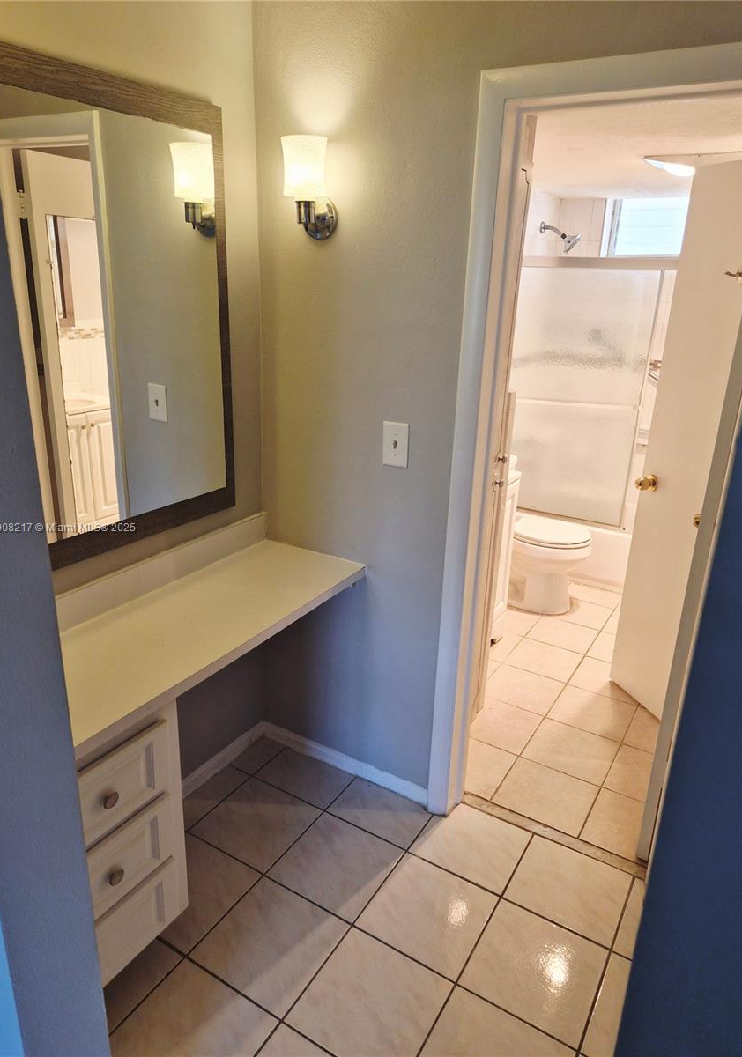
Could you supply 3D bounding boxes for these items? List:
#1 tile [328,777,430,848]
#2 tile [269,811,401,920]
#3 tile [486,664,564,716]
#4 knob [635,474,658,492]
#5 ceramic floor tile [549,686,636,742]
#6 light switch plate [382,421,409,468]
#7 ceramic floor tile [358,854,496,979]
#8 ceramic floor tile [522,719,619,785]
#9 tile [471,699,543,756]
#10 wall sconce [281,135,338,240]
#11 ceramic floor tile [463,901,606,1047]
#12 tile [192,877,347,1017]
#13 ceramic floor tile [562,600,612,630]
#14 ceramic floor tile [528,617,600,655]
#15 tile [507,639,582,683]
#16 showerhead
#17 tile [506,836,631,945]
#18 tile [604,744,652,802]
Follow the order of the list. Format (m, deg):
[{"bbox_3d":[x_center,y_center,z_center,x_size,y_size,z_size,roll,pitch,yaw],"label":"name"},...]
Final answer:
[{"bbox_3d":[0.032,0.933,2.299,0.301,0.010,0.196,14,23,28],"label":"tile"},{"bbox_3d":[-0.100,1.002,2.093,0.301,0.010,0.303,14,23,28],"label":"tile"},{"bbox_3d":[0.653,0.695,3.028,0.296,0.010,0.296,14,23,28],"label":"tile"},{"bbox_3d":[1.079,-0.175,2.766,0.062,0.069,0.069,-4,21,-17],"label":"knob"},{"bbox_3d":[0.909,0.756,2.885,0.296,0.010,0.296,14,23,28],"label":"ceramic floor tile"},{"bbox_3d":[0.070,-0.239,2.017,0.079,0.124,0.008,13,23,29],"label":"light switch plate"},{"bbox_3d":[0.162,1.064,1.947,0.300,0.010,0.302,13,23,29],"label":"ceramic floor tile"},{"bbox_3d":[0.754,0.837,2.643,0.296,0.010,0.296,14,23,28],"label":"ceramic floor tile"},{"bbox_3d":[0.522,0.787,2.797,0.251,0.010,0.297,13,23,29],"label":"tile"},{"bbox_3d":[-0.168,-0.897,1.862,0.118,0.240,0.143,14,23,28],"label":"wall sconce"},{"bbox_3d":[0.423,1.127,1.801,0.301,0.010,0.303,14,23,28],"label":"ceramic floor tile"},{"bbox_3d":[-0.260,1.085,1.843,0.300,0.010,0.302,13,23,29],"label":"tile"},{"bbox_3d":[1.117,0.452,3.755,0.296,0.010,0.296,14,23,28],"label":"ceramic floor tile"},{"bbox_3d":[0.971,0.537,3.541,0.299,0.010,0.297,13,23,29],"label":"ceramic floor tile"},{"bbox_3d":[0.814,0.619,3.297,0.299,0.010,0.297,13,23,29],"label":"tile"},{"bbox_3d":[1.096,-1.691,4.082,0.242,0.173,0.085,13,23,29],"label":"showerhead"},{"bbox_3d":[0.578,1.046,2.042,0.300,0.010,0.282,13,23,29],"label":"tile"},{"bbox_3d":[1.018,0.906,2.519,0.299,0.010,0.297,13,23,29],"label":"tile"}]

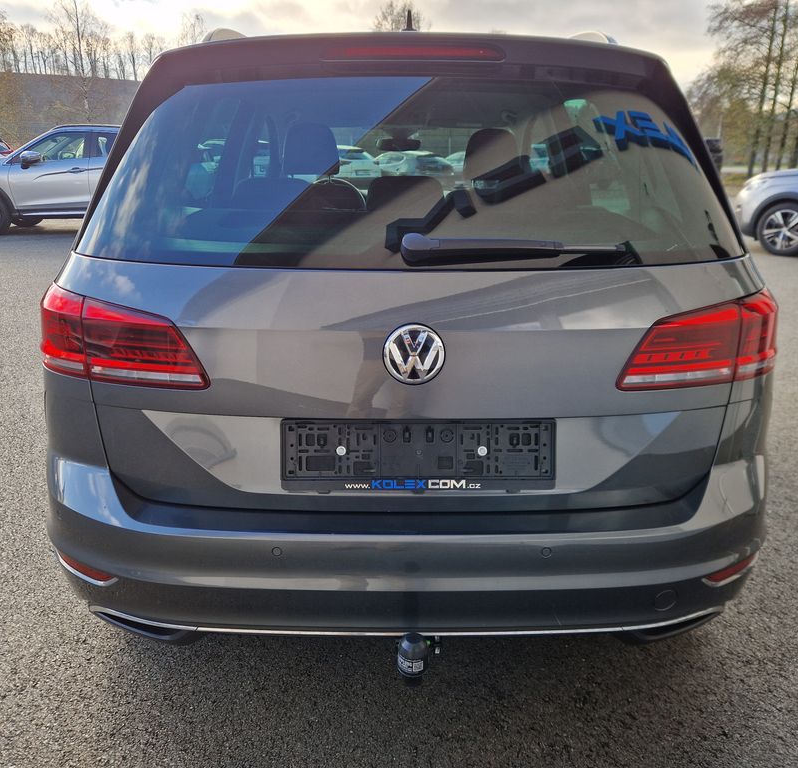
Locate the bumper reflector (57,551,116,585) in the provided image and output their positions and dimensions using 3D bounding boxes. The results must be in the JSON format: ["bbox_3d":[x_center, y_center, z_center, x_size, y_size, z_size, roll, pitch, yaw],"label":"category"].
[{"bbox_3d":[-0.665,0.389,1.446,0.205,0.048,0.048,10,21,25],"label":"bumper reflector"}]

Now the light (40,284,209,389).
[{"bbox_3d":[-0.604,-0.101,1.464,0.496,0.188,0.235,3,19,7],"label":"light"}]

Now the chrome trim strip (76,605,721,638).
[{"bbox_3d":[0.021,0.495,1.428,1.379,0.038,0.107,0,19,-1],"label":"chrome trim strip"}]

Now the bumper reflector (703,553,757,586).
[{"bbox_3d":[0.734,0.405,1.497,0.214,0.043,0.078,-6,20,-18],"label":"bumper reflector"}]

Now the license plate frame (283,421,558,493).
[{"bbox_3d":[0.038,0.135,1.321,0.530,0.138,0.020,0,3,-1],"label":"license plate frame"}]

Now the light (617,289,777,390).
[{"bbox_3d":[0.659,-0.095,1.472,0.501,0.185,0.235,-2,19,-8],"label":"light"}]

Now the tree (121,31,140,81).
[{"bbox_3d":[-44.733,-54.730,113.358,3.000,7.700,3.000,-6,20,-19],"label":"tree"}]

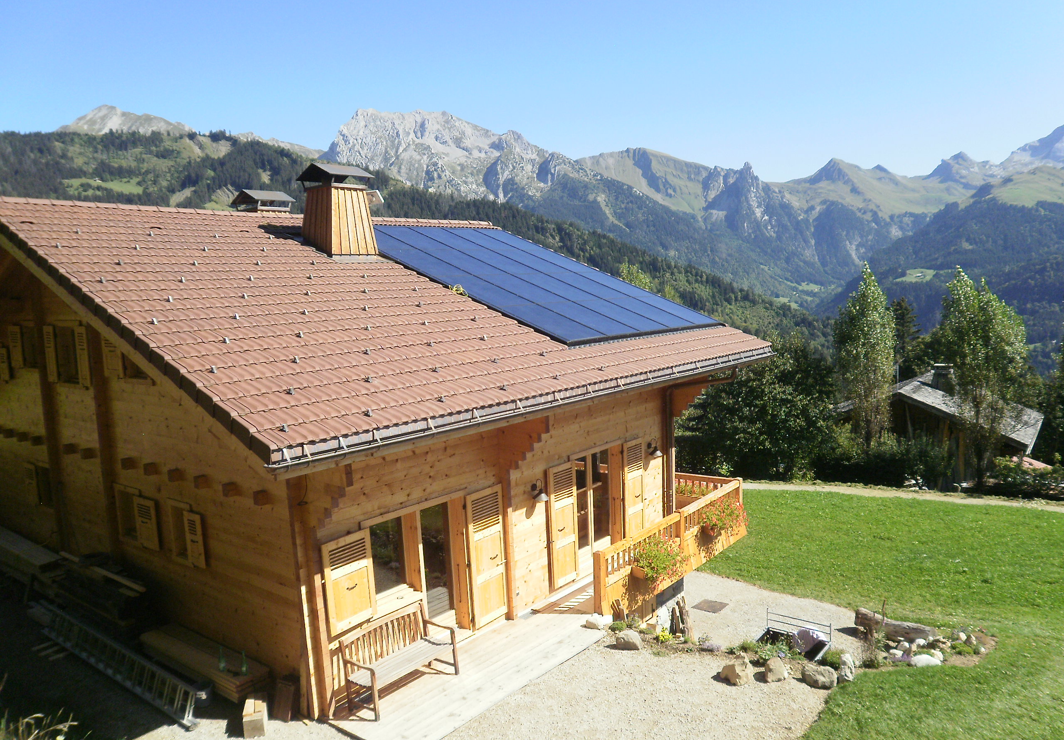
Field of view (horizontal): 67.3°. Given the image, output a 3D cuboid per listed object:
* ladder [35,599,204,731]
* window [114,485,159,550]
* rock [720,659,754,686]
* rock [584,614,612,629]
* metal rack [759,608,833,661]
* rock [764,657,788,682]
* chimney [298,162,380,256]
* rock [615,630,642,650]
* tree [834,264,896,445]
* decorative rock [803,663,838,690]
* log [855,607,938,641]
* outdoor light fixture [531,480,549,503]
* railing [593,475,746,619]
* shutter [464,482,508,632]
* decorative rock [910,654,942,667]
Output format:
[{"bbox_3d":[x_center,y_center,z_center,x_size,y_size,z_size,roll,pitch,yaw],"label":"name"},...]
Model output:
[{"bbox_3d":[-6.196,4.221,11.776,5.100,0.440,0.170,3,-4,39],"label":"ladder"},{"bbox_3d":[-6.208,2.301,12.567,1.280,0.860,0.130,3,8,39],"label":"window"},{"bbox_3d":[2.786,4.103,10.866,0.450,0.360,0.370,-1,6,14],"label":"rock"},{"bbox_3d":[1.020,3.886,12.329,0.430,0.220,0.300,-2,6,4],"label":"rock"},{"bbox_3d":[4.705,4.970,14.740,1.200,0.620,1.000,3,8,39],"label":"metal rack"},{"bbox_3d":[3.341,4.090,10.924,0.320,0.330,0.290,0,6,17],"label":"rock"},{"bbox_3d":[-3.745,-3.013,15.287,1.040,1.700,1.070,3,8,39],"label":"chimney"},{"bbox_3d":[1.476,4.045,12.119,0.400,0.270,0.300,-2,7,6],"label":"rock"},{"bbox_3d":[12.613,-0.035,30.310,2.100,7.967,2.100,0,7,23],"label":"tree"},{"bbox_3d":[3.955,4.150,10.974,0.470,0.310,0.350,0,7,20],"label":"decorative rock"},{"bbox_3d":[7.203,5.034,15.769,1.480,0.340,0.350,3,8,39],"label":"log"},{"bbox_3d":[0.152,2.001,13.193,0.300,0.360,0.240,3,8,39],"label":"outdoor light fixture"},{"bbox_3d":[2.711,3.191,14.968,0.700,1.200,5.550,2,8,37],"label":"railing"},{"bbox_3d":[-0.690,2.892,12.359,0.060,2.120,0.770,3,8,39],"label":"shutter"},{"bbox_3d":[6.104,4.499,12.393,0.490,0.200,0.300,1,7,26],"label":"decorative rock"}]

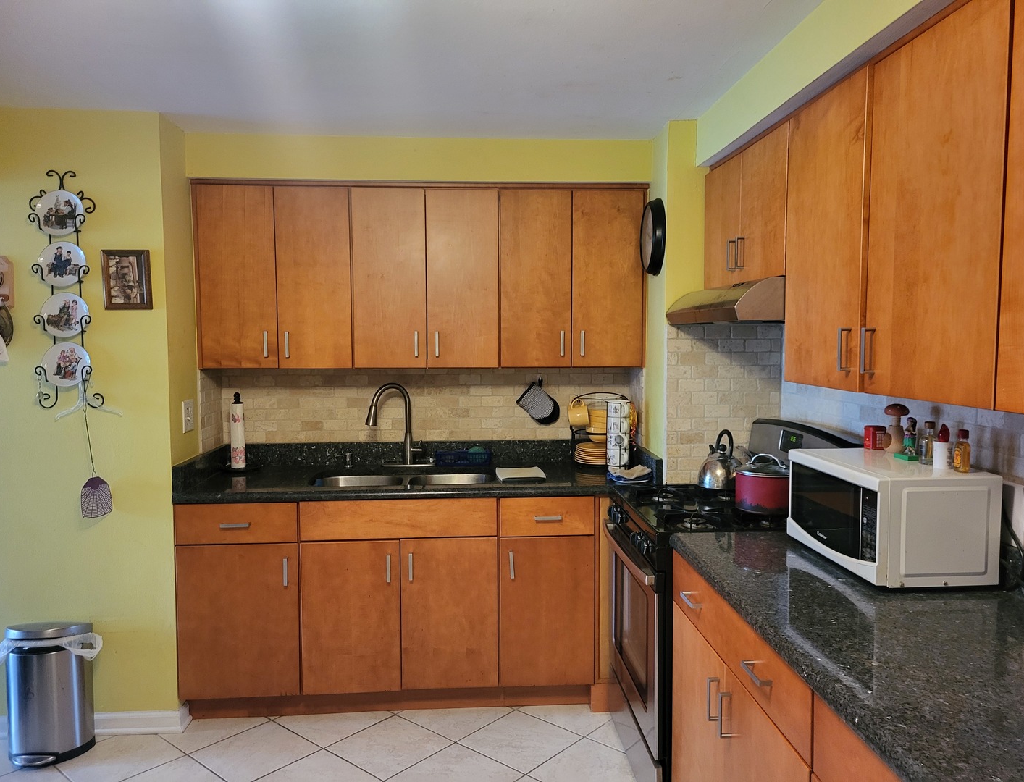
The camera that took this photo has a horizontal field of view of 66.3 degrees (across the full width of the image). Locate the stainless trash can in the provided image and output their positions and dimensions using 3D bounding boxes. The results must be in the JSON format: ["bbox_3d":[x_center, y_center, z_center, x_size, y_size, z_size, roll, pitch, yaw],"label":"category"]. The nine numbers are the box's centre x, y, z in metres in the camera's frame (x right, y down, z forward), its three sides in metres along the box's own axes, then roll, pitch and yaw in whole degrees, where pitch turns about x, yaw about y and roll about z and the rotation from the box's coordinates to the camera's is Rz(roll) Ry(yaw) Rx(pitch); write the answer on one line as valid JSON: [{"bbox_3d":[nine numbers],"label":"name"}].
[{"bbox_3d":[-1.678,1.086,2.813,0.283,0.456,0.200,0,4,-4],"label":"stainless trash can"}]

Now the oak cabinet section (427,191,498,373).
[{"bbox_3d":[-0.214,-0.477,3.419,0.306,0.738,0.318,0,4,-4],"label":"oak cabinet section"}]

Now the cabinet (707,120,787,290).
[{"bbox_3d":[0.912,-0.577,2.596,0.315,0.430,0.751,0,4,-4],"label":"cabinet"}]

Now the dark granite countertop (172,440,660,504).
[{"bbox_3d":[-0.360,0.322,3.291,1.865,0.144,0.625,0,4,-4],"label":"dark granite countertop"}]

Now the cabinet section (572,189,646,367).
[{"bbox_3d":[0.395,-0.482,3.461,0.306,0.738,0.318,0,4,-4],"label":"cabinet section"}]

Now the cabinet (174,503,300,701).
[{"bbox_3d":[-1.062,0.783,3.288,0.461,0.764,0.615,0,4,-4],"label":"cabinet"}]

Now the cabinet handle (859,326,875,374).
[{"bbox_3d":[0.801,-0.090,1.769,0.029,0.107,0.011,0,4,-4],"label":"cabinet handle"}]

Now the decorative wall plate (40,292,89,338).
[{"bbox_3d":[-1.616,-0.274,2.828,0.167,0.167,0.022,0,4,-4],"label":"decorative wall plate"}]

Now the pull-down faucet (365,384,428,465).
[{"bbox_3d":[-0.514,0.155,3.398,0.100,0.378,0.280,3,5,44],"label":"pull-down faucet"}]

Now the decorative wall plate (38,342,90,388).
[{"bbox_3d":[-1.617,-0.094,2.840,0.167,0.167,0.022,0,4,-4],"label":"decorative wall plate"}]

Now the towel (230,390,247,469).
[{"bbox_3d":[-1.175,0.169,3.362,0.063,0.333,0.063,0,4,-4],"label":"towel"}]

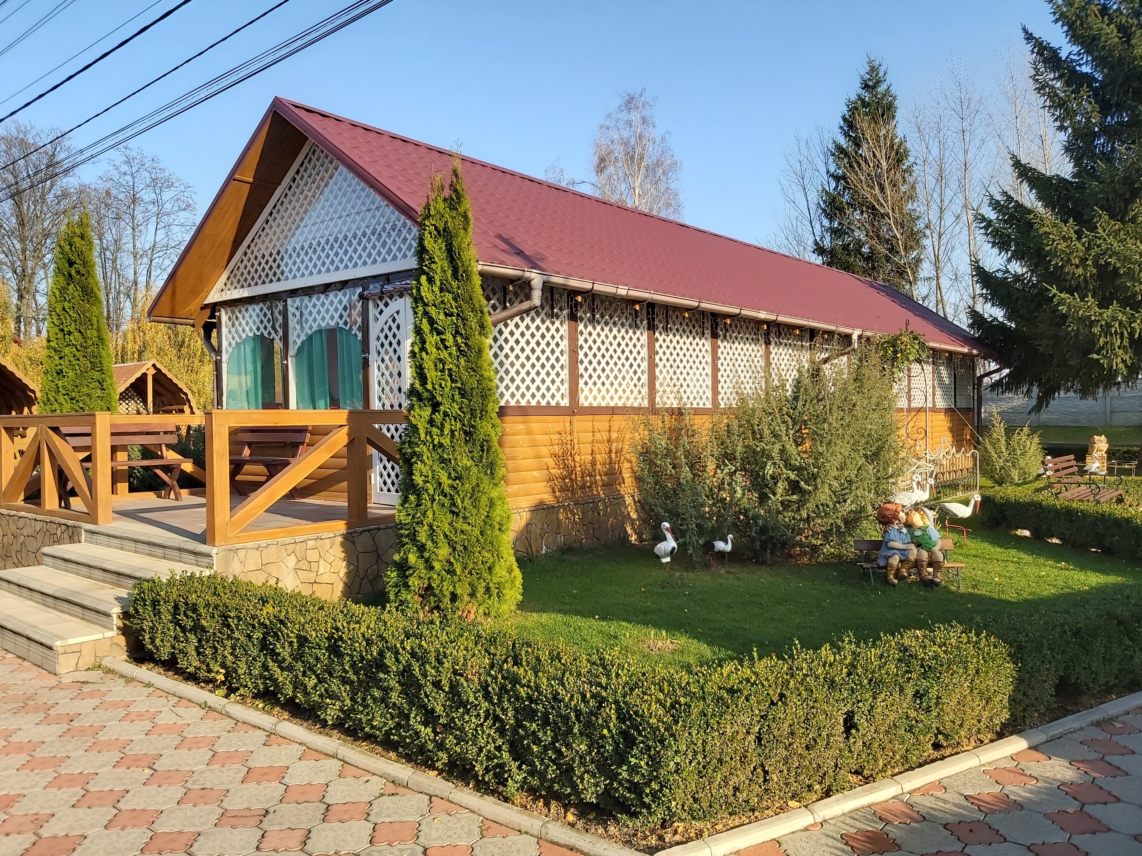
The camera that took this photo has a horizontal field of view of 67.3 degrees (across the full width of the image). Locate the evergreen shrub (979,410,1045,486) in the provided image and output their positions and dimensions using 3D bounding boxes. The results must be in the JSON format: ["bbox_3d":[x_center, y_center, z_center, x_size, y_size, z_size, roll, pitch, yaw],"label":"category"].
[{"bbox_3d":[8.950,0.374,17.400,1.350,1.500,1.350,1,1,39],"label":"evergreen shrub"}]

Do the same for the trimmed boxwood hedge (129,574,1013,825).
[{"bbox_3d":[-0.283,1.287,5.047,4.850,0.510,2.450,0,1,39],"label":"trimmed boxwood hedge"}]

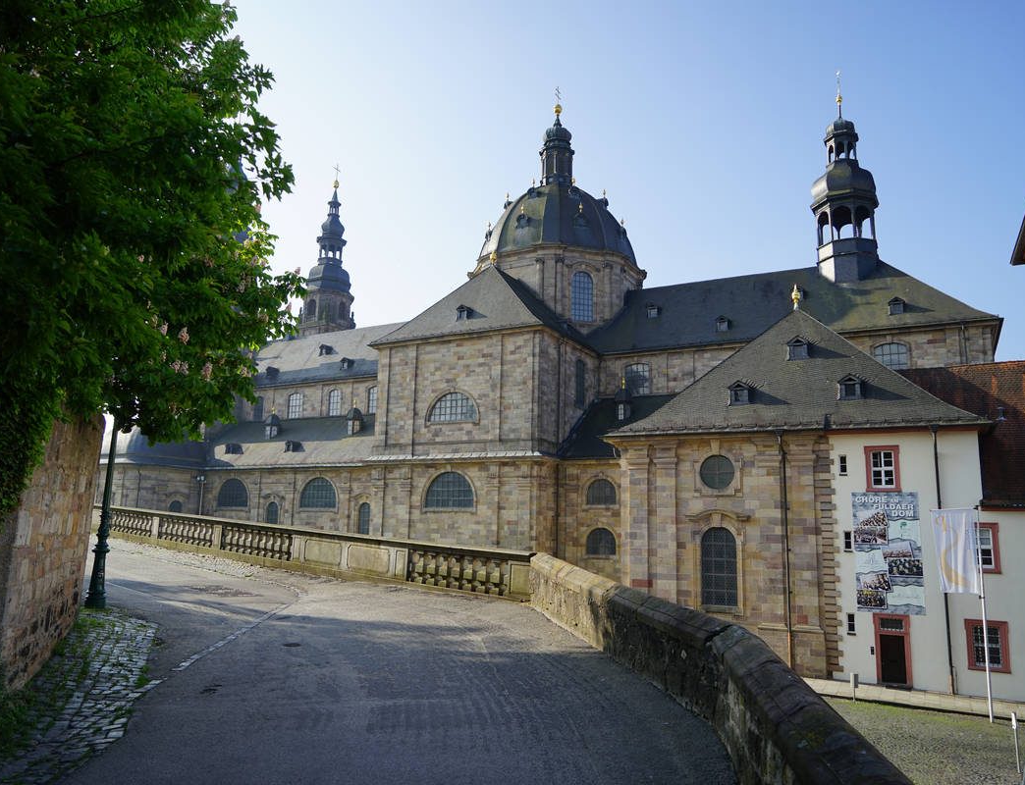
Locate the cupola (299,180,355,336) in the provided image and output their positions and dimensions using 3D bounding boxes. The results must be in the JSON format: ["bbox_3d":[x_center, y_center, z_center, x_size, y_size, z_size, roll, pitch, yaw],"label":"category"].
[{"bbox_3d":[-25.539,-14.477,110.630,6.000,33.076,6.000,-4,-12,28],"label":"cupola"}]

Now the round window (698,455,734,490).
[{"bbox_3d":[10.617,4.129,40.569,1.806,1.742,0.350,-4,-12,28],"label":"round window"}]

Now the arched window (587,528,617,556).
[{"bbox_3d":[6.498,10.857,57.028,2.340,1.980,0.400,-4,-10,29],"label":"arched window"}]

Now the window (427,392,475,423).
[{"bbox_3d":[-4.835,1.224,63.949,4.606,2.596,0.450,-4,-12,28],"label":"window"}]

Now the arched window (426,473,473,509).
[{"bbox_3d":[-4.942,7.753,62.442,4.615,2.905,0.450,-4,-12,28],"label":"arched window"}]

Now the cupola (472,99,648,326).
[{"bbox_3d":[4.629,-17.261,79.945,16.755,26.248,16.755,-4,-10,29],"label":"cupola"}]

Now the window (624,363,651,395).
[{"bbox_3d":[10.920,-1.147,68.168,2.345,2.736,0.400,-4,-12,28],"label":"window"}]

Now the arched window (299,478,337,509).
[{"bbox_3d":[-17.432,9.064,70.573,4.384,2.753,0.400,-4,-10,29],"label":"arched window"}]

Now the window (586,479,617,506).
[{"bbox_3d":[6.844,7.667,59.925,2.526,2.118,0.400,-4,-12,28],"label":"window"}]

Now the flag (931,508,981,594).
[{"bbox_3d":[16.844,6.038,29.868,1.408,3.118,0.300,-4,-10,29],"label":"flag"}]

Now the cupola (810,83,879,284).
[{"bbox_3d":[28.075,-17.667,66.604,5.337,18.463,5.337,-4,-10,29],"label":"cupola"}]

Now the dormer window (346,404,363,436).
[{"bbox_3d":[-15.230,2.697,76.113,1.100,2.900,1.200,-4,-12,28],"label":"dormer window"}]

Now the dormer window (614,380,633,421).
[{"bbox_3d":[8.920,0.664,62.487,1.336,3.478,1.600,-4,-10,29],"label":"dormer window"}]

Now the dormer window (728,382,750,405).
[{"bbox_3d":[11.400,0.077,39.181,1.051,1.205,1.150,-4,-10,29],"label":"dormer window"}]

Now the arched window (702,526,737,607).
[{"bbox_3d":[9.811,8.267,37.185,1.693,3.696,0.400,-4,-10,29],"label":"arched window"}]

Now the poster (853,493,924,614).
[{"bbox_3d":[17.178,7.318,35.963,2.766,5.391,0.100,-4,-12,28],"label":"poster"}]

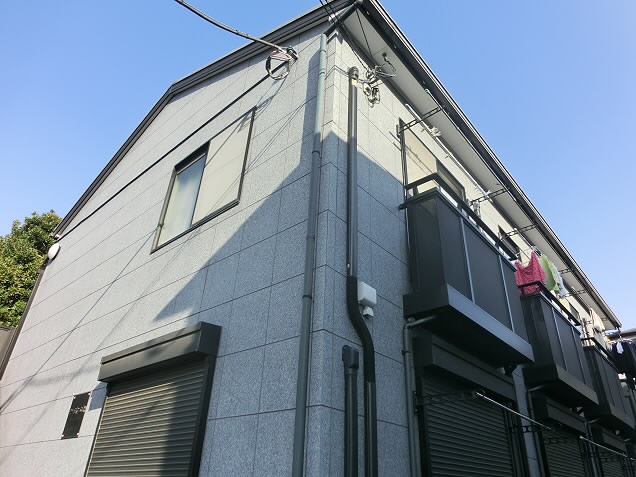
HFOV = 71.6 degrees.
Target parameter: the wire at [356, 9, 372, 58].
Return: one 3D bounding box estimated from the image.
[{"bbox_3d":[0.484,-2.107,4.541,0.020,0.040,0.570,-10,-34,20],"label":"wire"}]

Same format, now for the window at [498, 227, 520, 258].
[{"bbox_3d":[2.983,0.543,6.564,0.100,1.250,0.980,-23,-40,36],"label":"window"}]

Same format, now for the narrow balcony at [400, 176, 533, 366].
[{"bbox_3d":[1.482,0.382,4.348,0.430,1.340,1.860,-23,-40,36],"label":"narrow balcony"}]

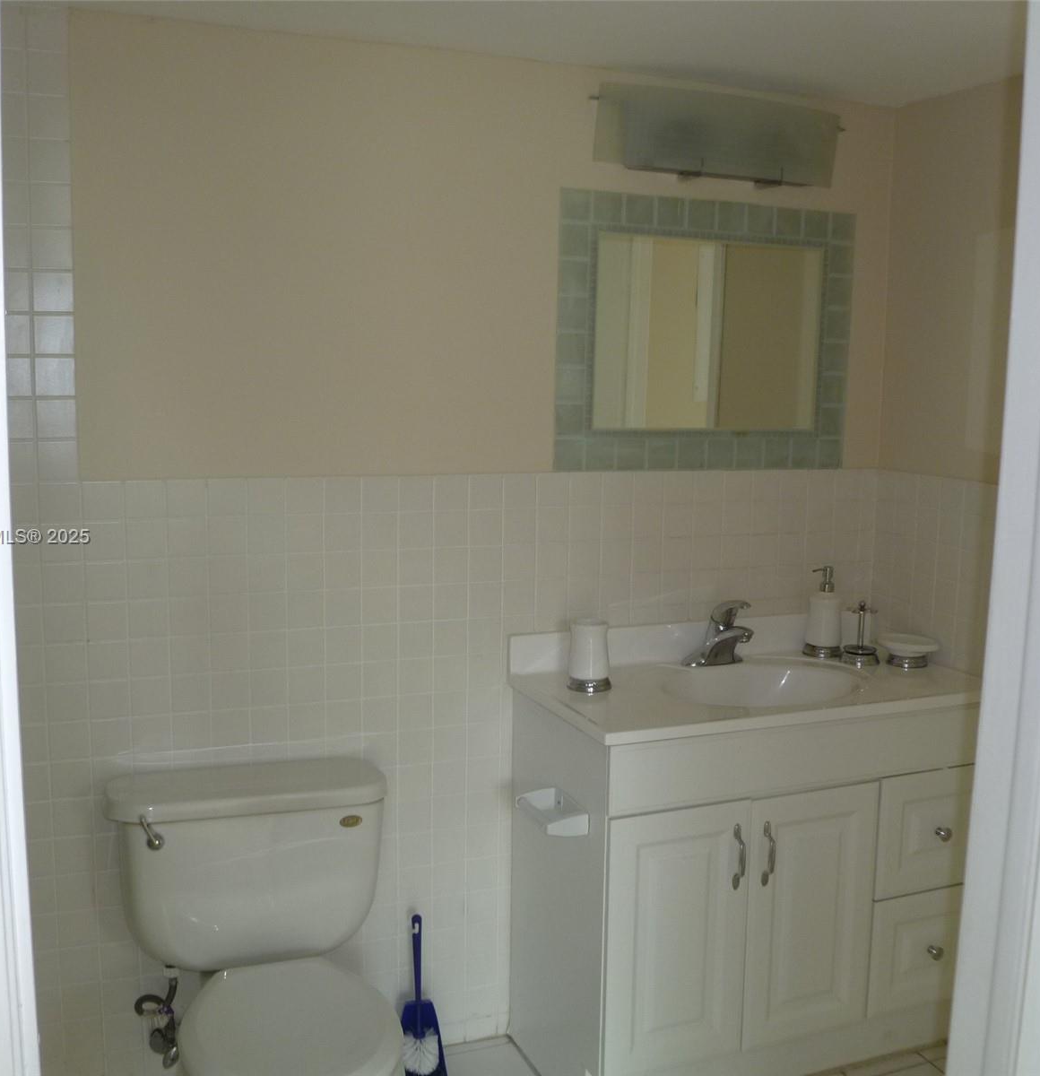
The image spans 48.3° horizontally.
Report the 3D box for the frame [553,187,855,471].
[{"bbox_3d":[0.417,-0.442,2.567,0.741,0.585,0.025,-2,8,-22],"label":"frame"}]

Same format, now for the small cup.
[{"bbox_3d":[0.142,0.243,2.384,0.092,0.134,0.092,1,8,0],"label":"small cup"}]

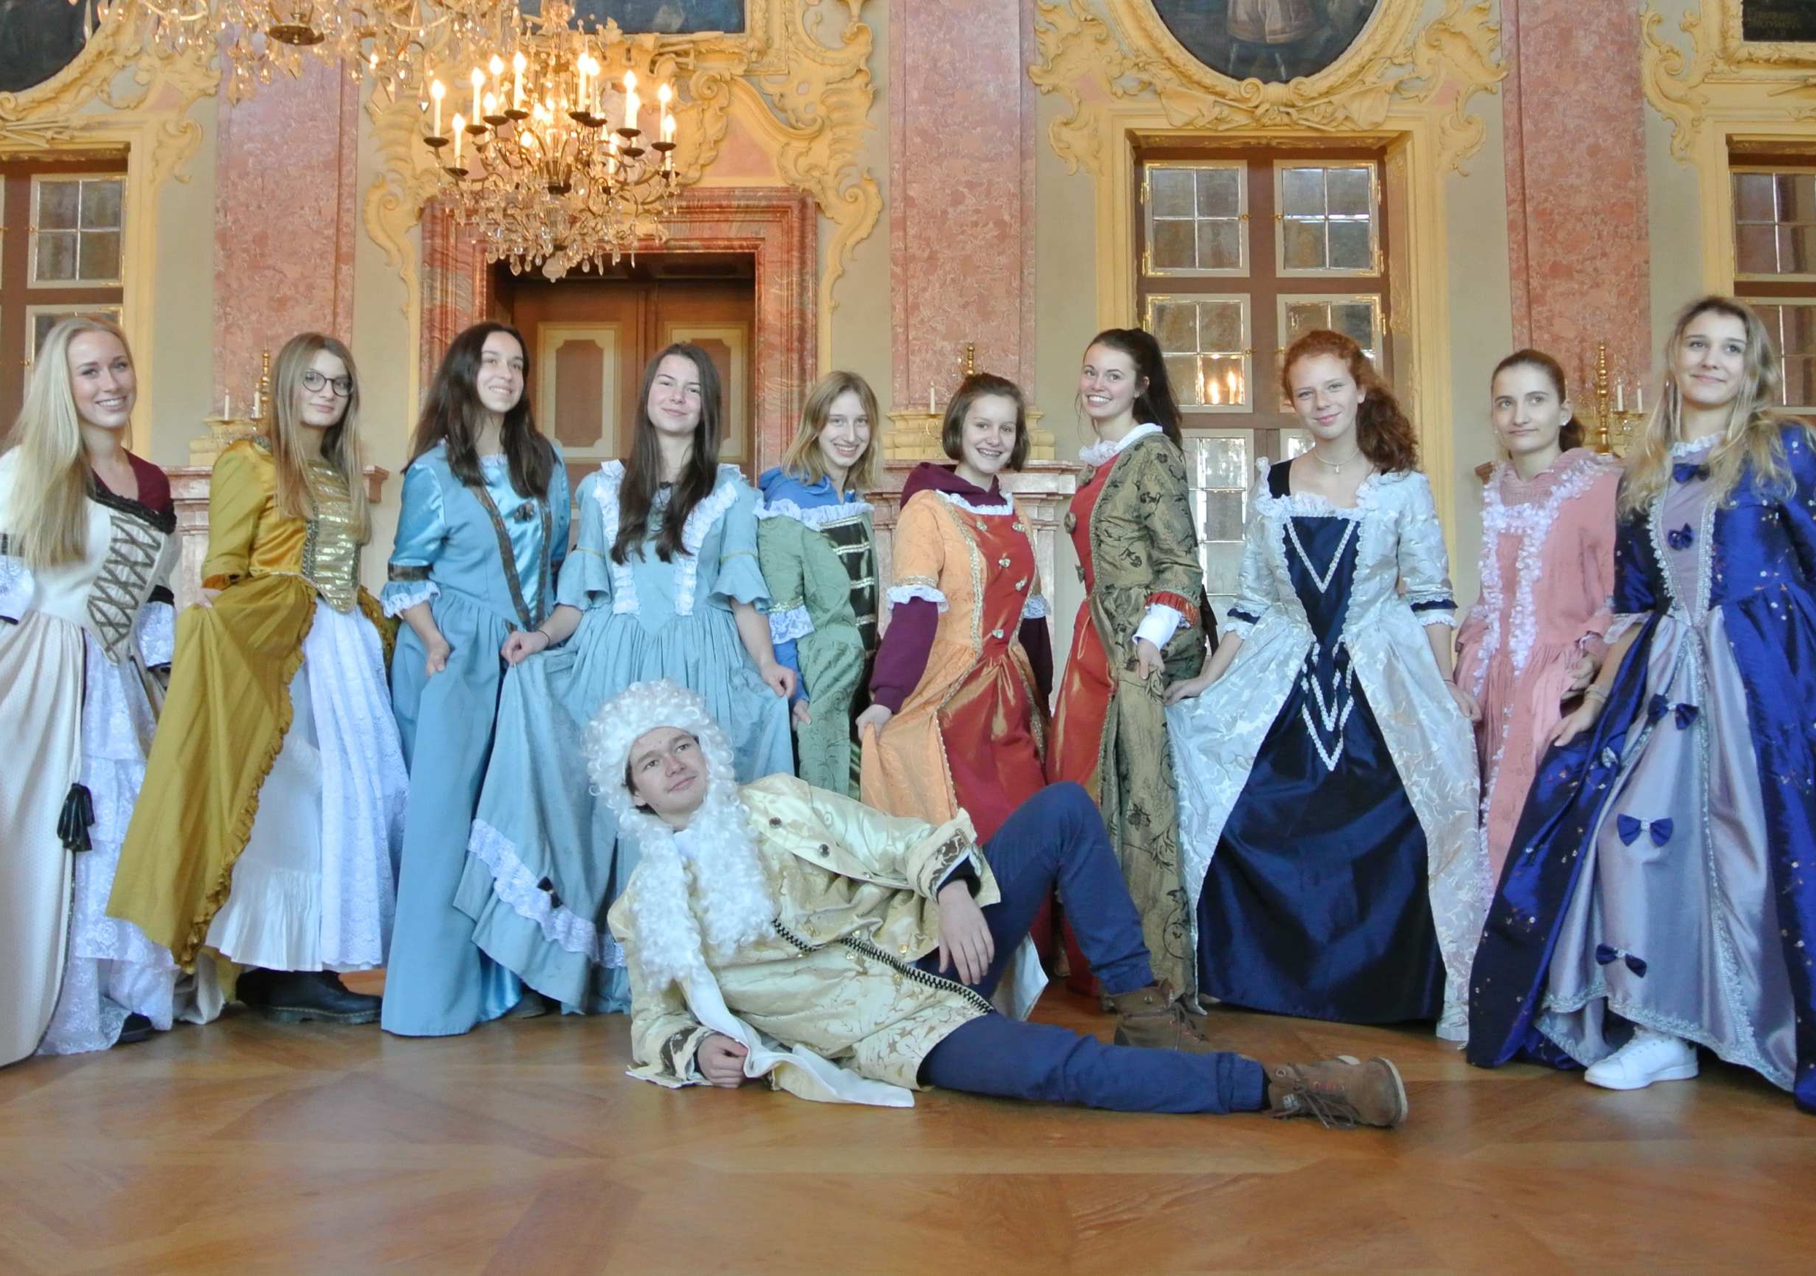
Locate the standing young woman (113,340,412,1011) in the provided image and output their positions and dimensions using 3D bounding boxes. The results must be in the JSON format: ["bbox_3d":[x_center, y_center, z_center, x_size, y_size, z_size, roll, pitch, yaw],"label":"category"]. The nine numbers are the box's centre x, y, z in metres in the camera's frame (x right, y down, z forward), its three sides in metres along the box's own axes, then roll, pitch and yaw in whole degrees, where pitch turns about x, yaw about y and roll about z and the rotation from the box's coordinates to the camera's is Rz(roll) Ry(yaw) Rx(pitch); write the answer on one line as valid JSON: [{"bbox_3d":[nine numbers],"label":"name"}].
[{"bbox_3d":[-1.601,0.088,3.550,0.540,1.700,0.700,-4,-5,44],"label":"standing young woman"}]

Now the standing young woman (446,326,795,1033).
[{"bbox_3d":[-0.702,0.099,3.540,0.800,1.680,0.520,0,-3,-10],"label":"standing young woman"}]

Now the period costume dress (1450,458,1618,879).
[{"bbox_3d":[1.542,0.212,3.550,0.560,1.360,0.480,-4,-5,42],"label":"period costume dress"}]

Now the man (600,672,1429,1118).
[{"bbox_3d":[0.146,0.492,2.900,1.550,0.810,0.740,0,-4,0],"label":"man"}]

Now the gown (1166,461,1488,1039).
[{"bbox_3d":[1.019,0.238,3.480,0.740,1.385,0.560,-2,-3,26],"label":"gown"}]

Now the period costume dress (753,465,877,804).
[{"bbox_3d":[-0.233,0.253,3.820,0.470,1.400,0.450,3,-4,-42],"label":"period costume dress"}]

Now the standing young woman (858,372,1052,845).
[{"bbox_3d":[0.134,0.131,3.720,0.520,1.630,0.480,1,-3,-27],"label":"standing young woman"}]

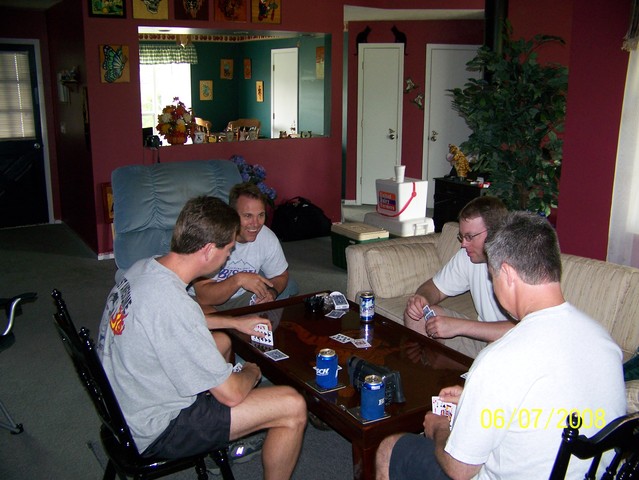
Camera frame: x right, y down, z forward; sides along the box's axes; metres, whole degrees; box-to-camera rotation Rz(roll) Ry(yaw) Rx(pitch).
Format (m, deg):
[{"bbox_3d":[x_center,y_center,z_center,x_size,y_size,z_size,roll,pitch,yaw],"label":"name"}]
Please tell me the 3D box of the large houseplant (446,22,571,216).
[{"bbox_3d":[1.450,-0.617,4.862,0.920,1.980,0.900,-8,15,-33],"label":"large houseplant"}]

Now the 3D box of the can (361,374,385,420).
[{"bbox_3d":[0.166,0.491,2.023,0.076,0.126,0.076,0,12,0],"label":"can"}]

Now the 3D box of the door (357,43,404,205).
[{"bbox_3d":[0.793,-1.471,8.417,0.577,2.086,0.091,3,14,11],"label":"door"}]

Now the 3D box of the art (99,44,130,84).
[{"bbox_3d":[-1.776,-1.522,5.615,0.270,0.325,0.030,-8,15,-33],"label":"art"}]

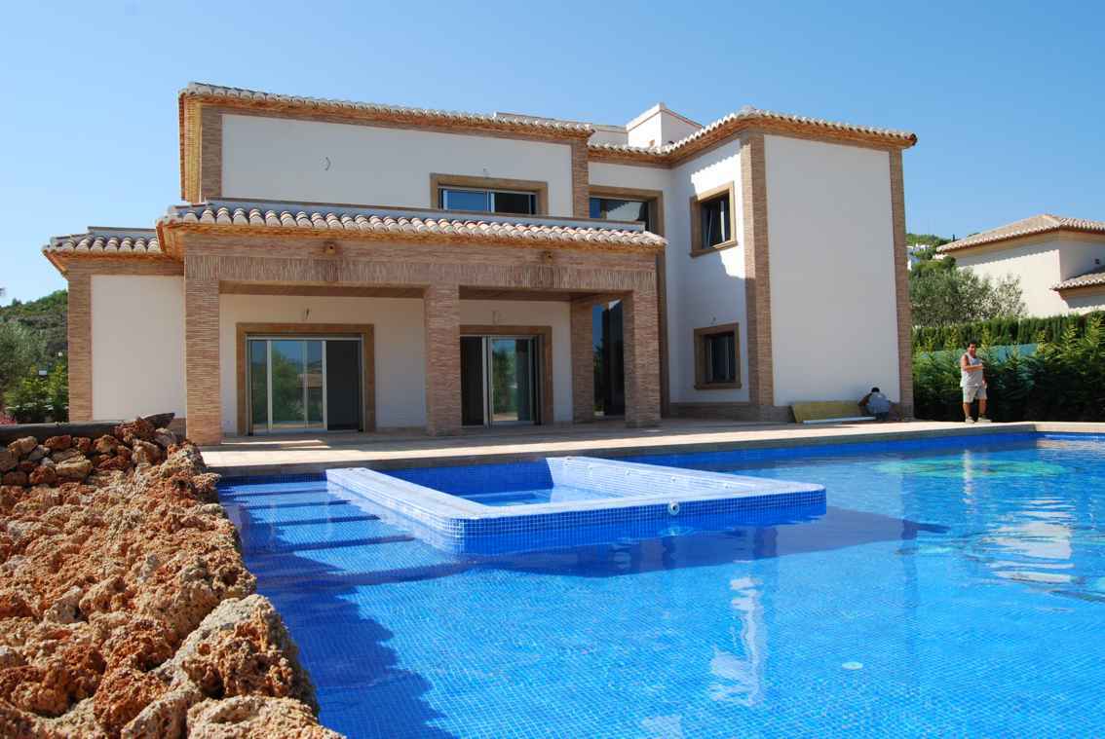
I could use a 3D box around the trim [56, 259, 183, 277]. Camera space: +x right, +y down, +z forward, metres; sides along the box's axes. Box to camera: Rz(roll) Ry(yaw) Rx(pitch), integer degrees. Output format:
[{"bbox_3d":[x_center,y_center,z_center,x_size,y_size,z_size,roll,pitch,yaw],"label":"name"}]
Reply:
[{"bbox_3d":[-8.901,-2.106,17.323,2.248,0.276,0.217,-1,-2,-23],"label":"trim"}]

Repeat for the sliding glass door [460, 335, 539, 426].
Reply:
[{"bbox_3d":[-1.481,0.284,20.601,2.465,2.255,0.131,-1,-2,-23],"label":"sliding glass door"}]

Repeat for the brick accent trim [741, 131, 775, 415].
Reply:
[{"bbox_3d":[4.848,-2.219,19.628,0.428,6.721,0.435,-1,-2,-23],"label":"brick accent trim"}]

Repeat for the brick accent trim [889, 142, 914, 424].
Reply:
[{"bbox_3d":[8.831,-2.225,21.322,0.457,6.851,0.435,-1,-2,-23],"label":"brick accent trim"}]

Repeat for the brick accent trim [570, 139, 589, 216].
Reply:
[{"bbox_3d":[0.674,-4.616,21.745,0.464,2.668,0.435,-1,-2,-23],"label":"brick accent trim"}]

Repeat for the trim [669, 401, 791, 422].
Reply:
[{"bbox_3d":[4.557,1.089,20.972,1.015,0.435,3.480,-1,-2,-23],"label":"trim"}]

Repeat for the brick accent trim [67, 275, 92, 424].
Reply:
[{"bbox_3d":[-9.715,-0.270,17.123,0.420,3.364,0.420,-1,-2,-23],"label":"brick accent trim"}]

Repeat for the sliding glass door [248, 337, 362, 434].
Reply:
[{"bbox_3d":[-5.589,0.351,18.850,2.465,2.208,0.131,-1,-2,-23],"label":"sliding glass door"}]

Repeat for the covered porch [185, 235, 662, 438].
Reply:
[{"bbox_3d":[-2.671,-0.549,17.891,9.744,3.840,3.168,-1,-2,-24],"label":"covered porch"}]

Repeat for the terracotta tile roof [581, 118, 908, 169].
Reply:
[{"bbox_3d":[5.181,-5.715,21.163,7.680,0.643,3.984,-1,-2,-24],"label":"terracotta tile roof"}]

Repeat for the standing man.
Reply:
[{"bbox_3d":[8.632,0.256,17.100,0.580,1.710,0.420,-1,-2,-7],"label":"standing man"}]

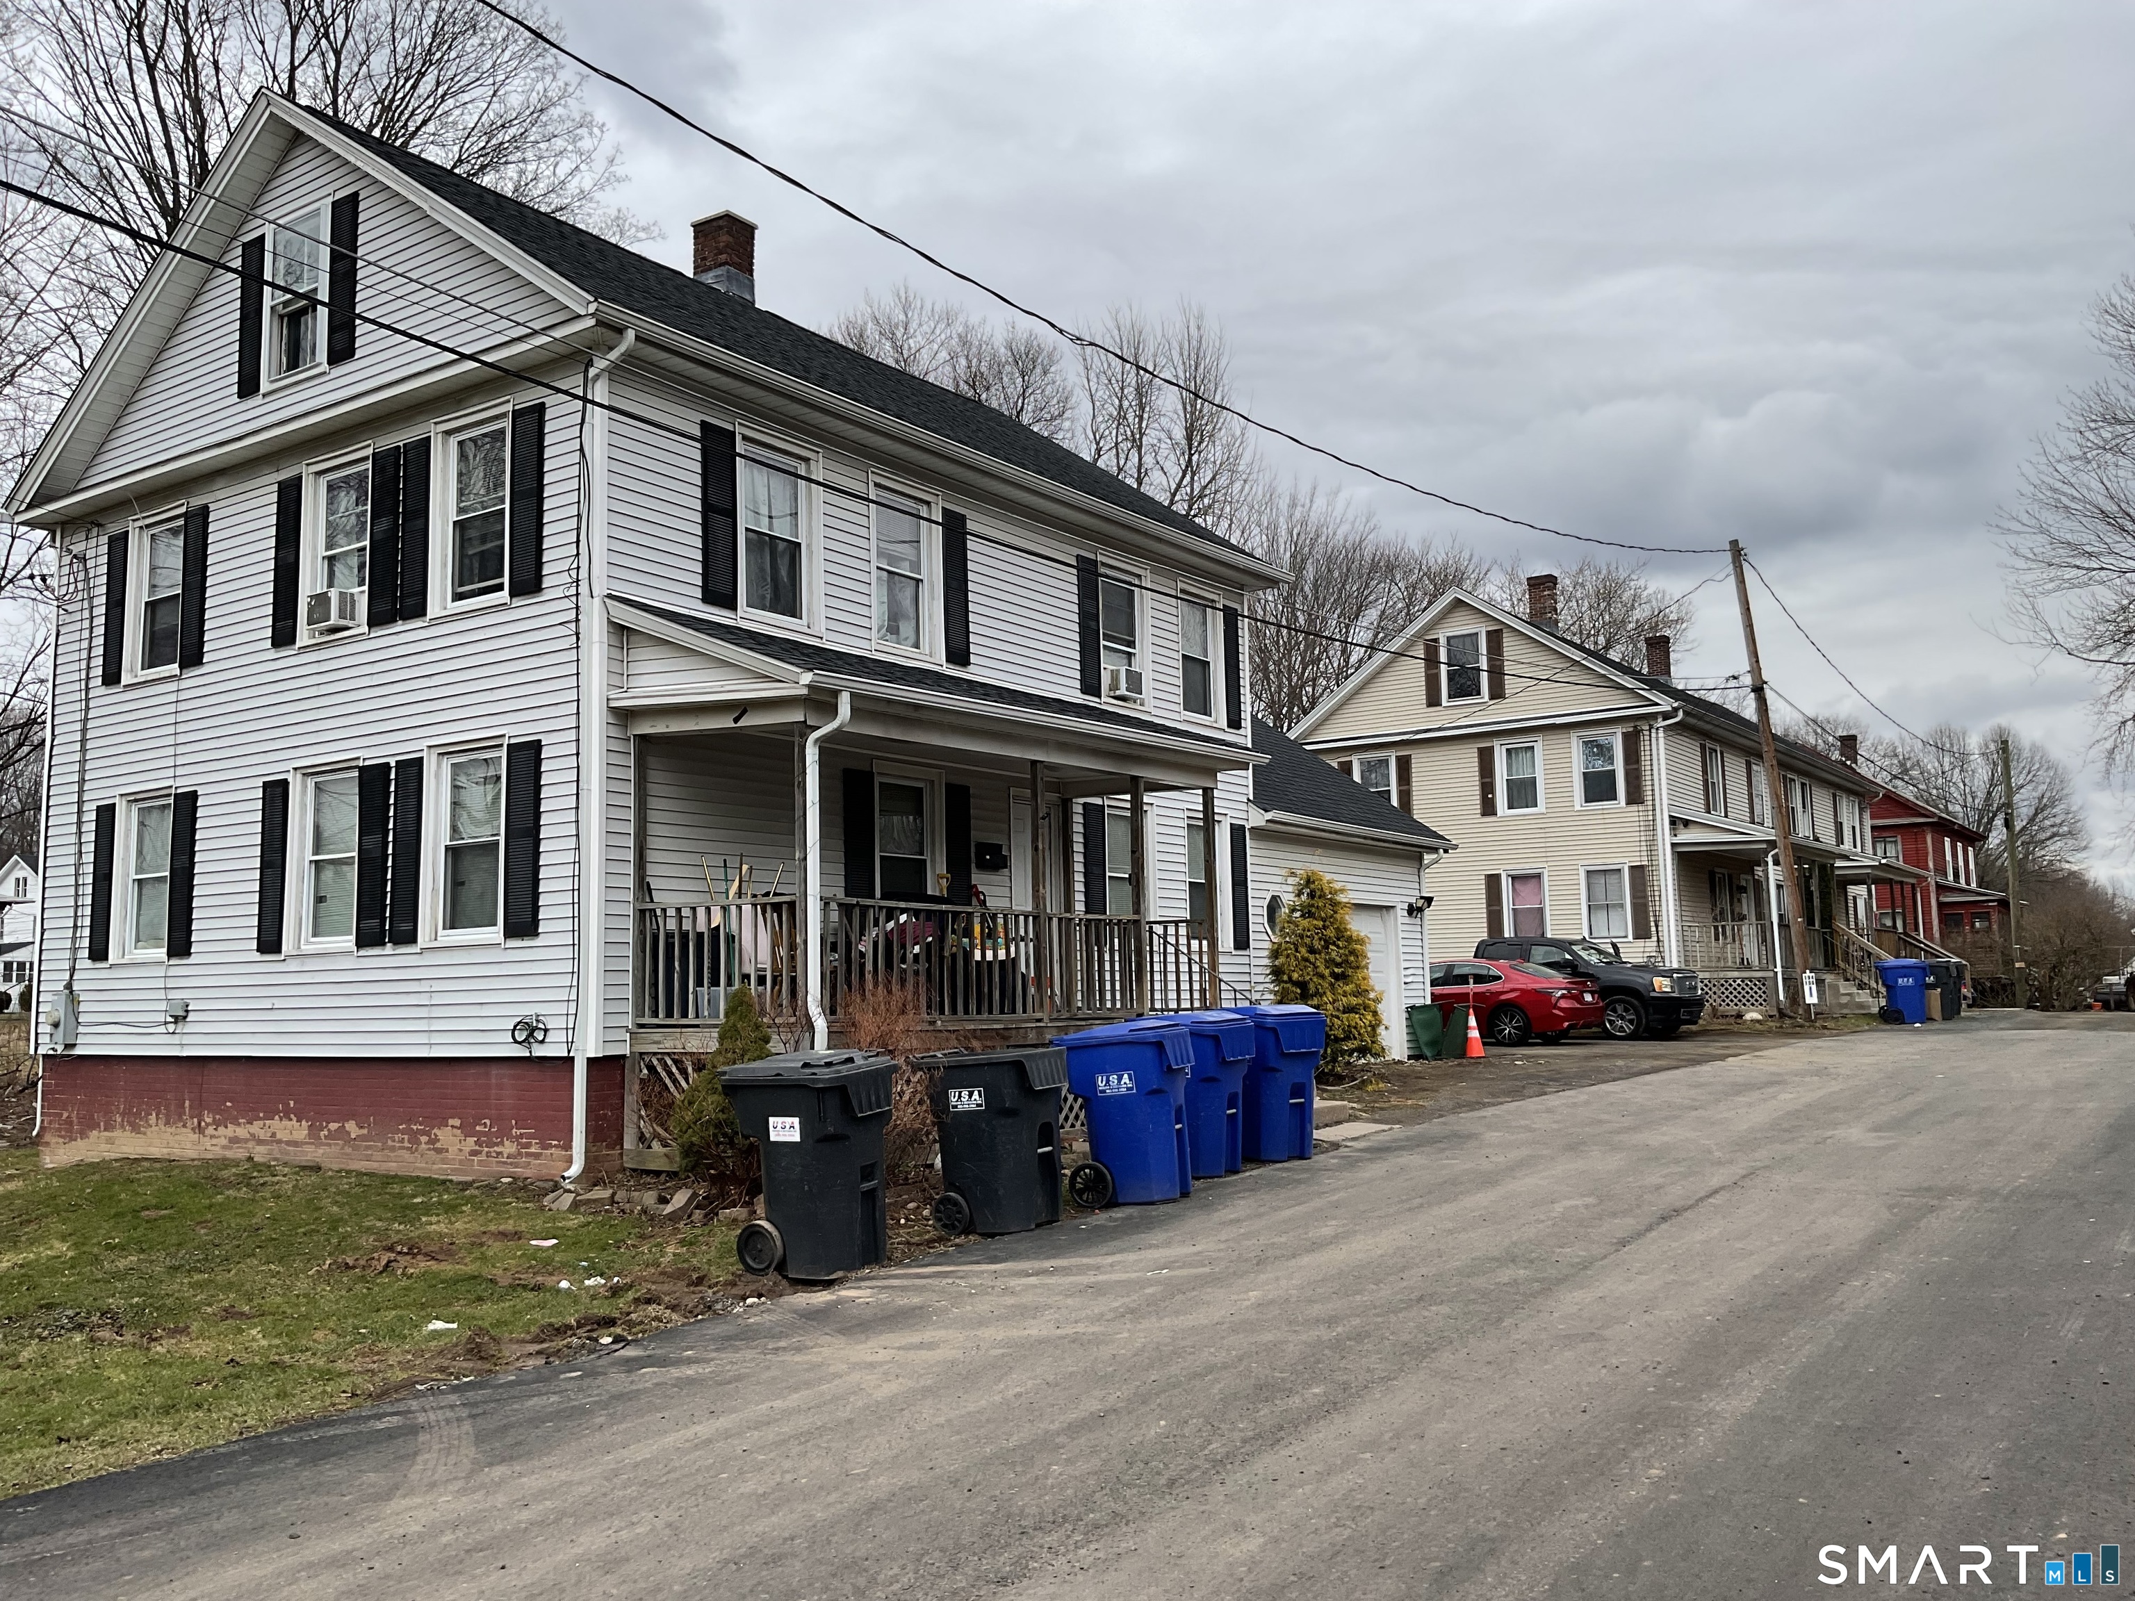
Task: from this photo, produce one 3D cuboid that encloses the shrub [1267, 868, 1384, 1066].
[{"bbox_3d":[2.909,1.939,20.333,1.350,2.336,1.350,-1,-7,0],"label":"shrub"}]

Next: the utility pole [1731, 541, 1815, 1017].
[{"bbox_3d":[12.966,-0.456,32.953,0.250,8.971,0.250,-9,-9,21],"label":"utility pole"}]

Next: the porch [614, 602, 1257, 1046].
[{"bbox_3d":[-0.724,0.465,15.271,2.100,3.670,6.500,-6,-8,34],"label":"porch"}]

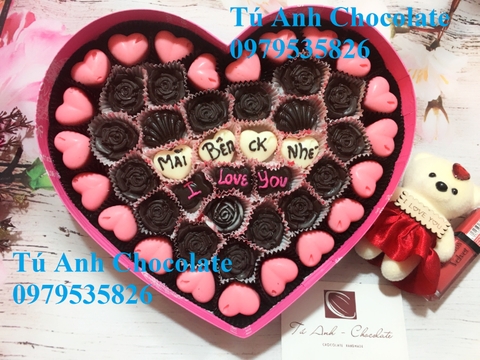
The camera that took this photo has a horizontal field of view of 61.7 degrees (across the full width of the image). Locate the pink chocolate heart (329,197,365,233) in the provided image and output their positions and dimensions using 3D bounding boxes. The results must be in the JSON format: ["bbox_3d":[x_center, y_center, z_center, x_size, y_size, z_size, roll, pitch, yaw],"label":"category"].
[{"bbox_3d":[0.080,0.024,0.310,0.031,0.013,0.026,-34,84,-5],"label":"pink chocolate heart"}]

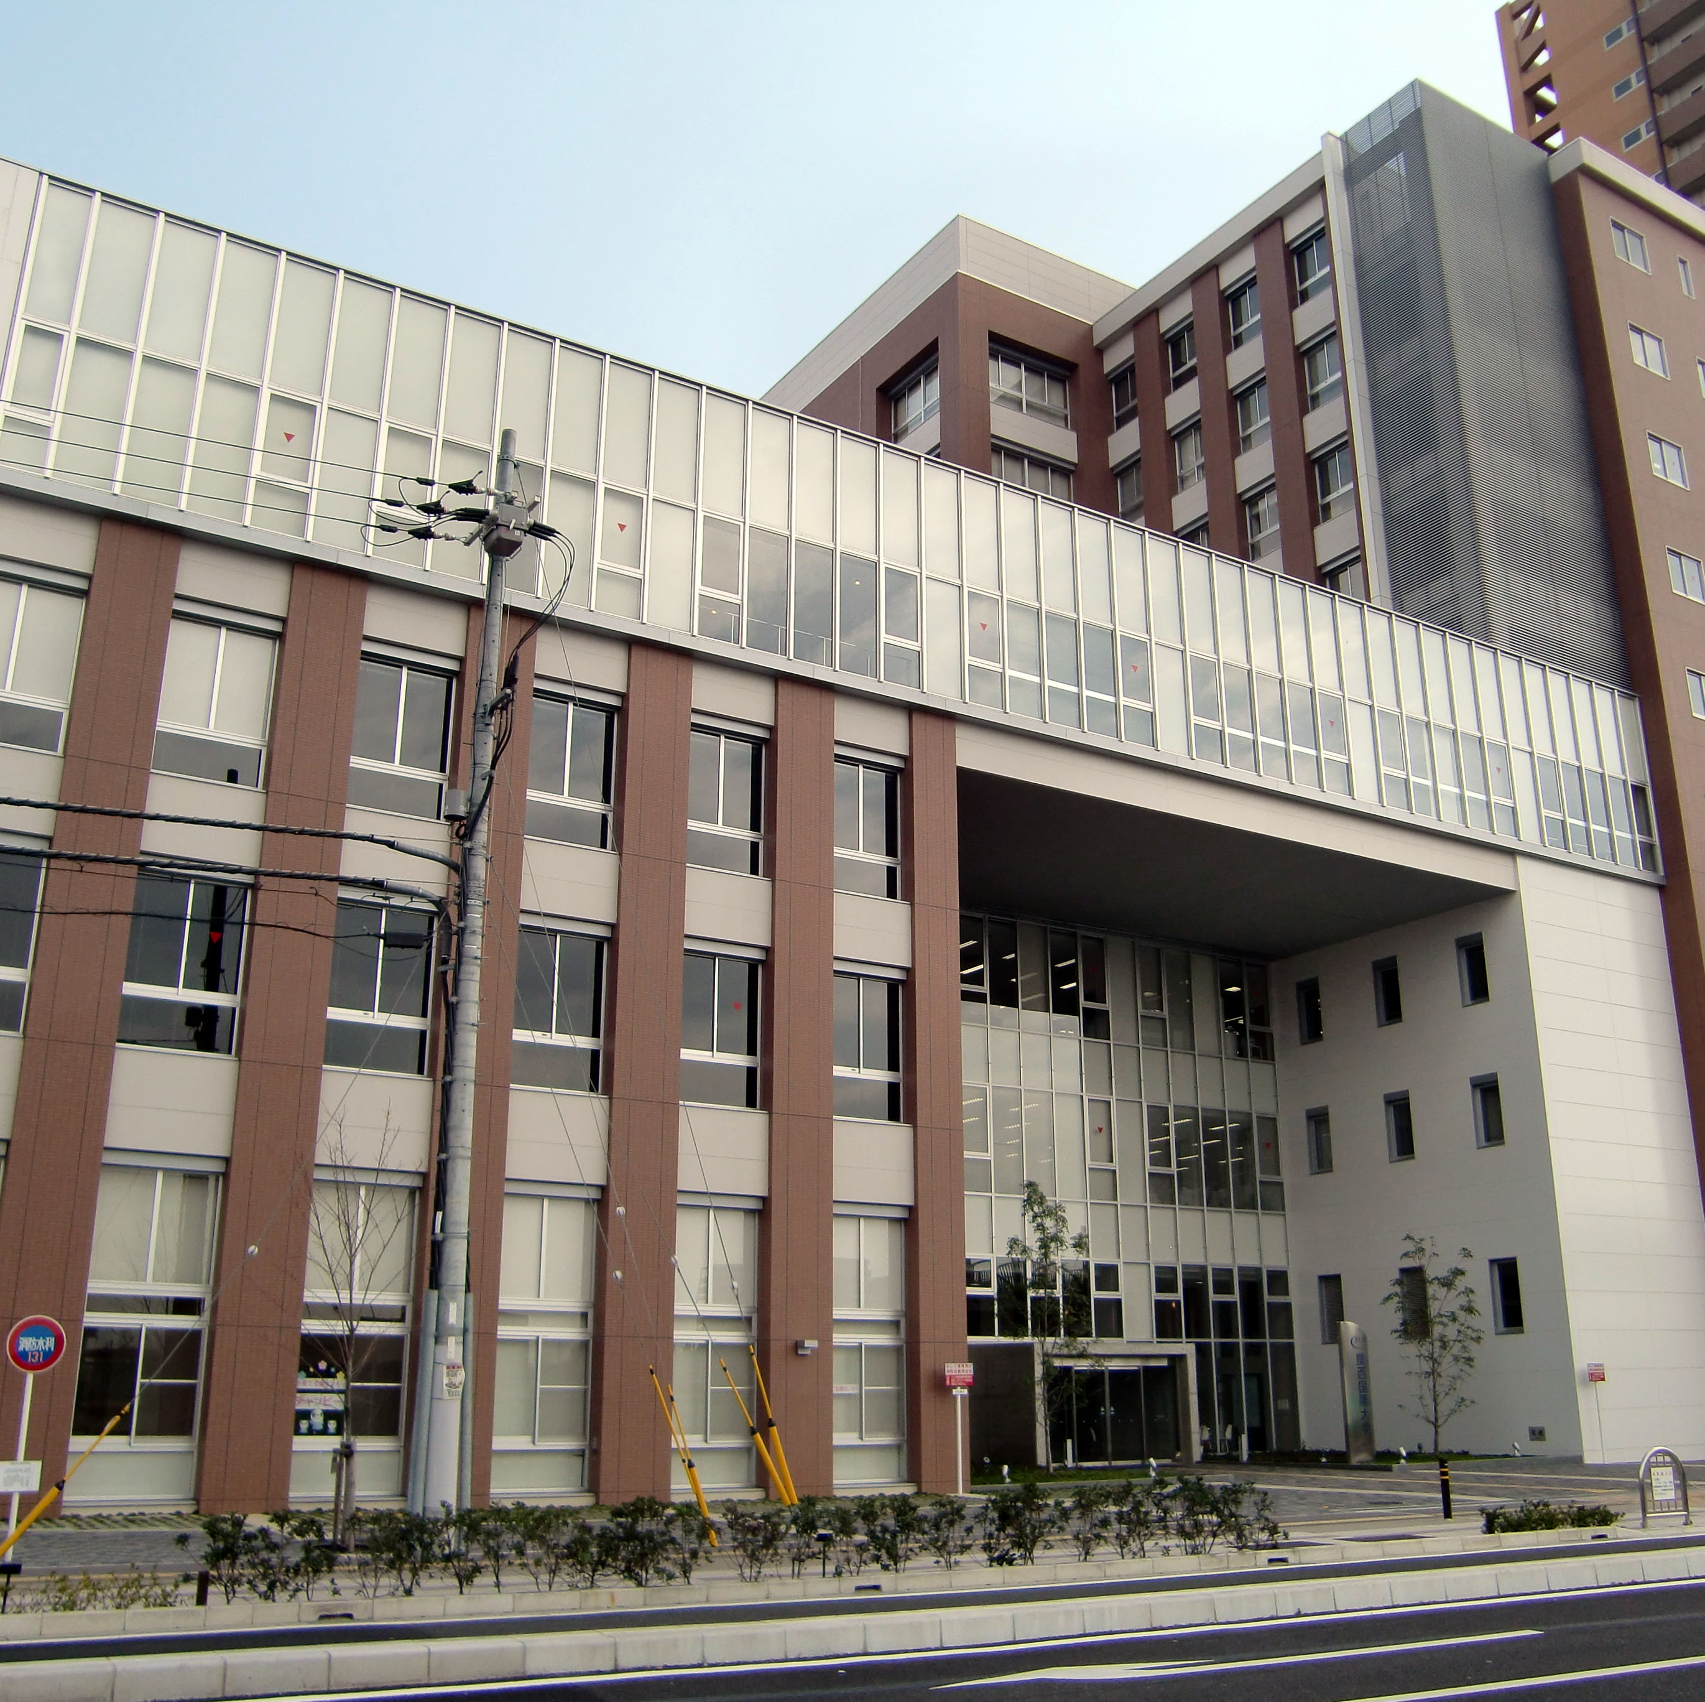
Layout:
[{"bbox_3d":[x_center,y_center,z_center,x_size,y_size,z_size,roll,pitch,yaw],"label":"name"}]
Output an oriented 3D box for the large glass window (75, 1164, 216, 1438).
[{"bbox_3d":[-10.164,6.488,26.513,1.780,3.765,0.140,11,-21,-30],"label":"large glass window"}]

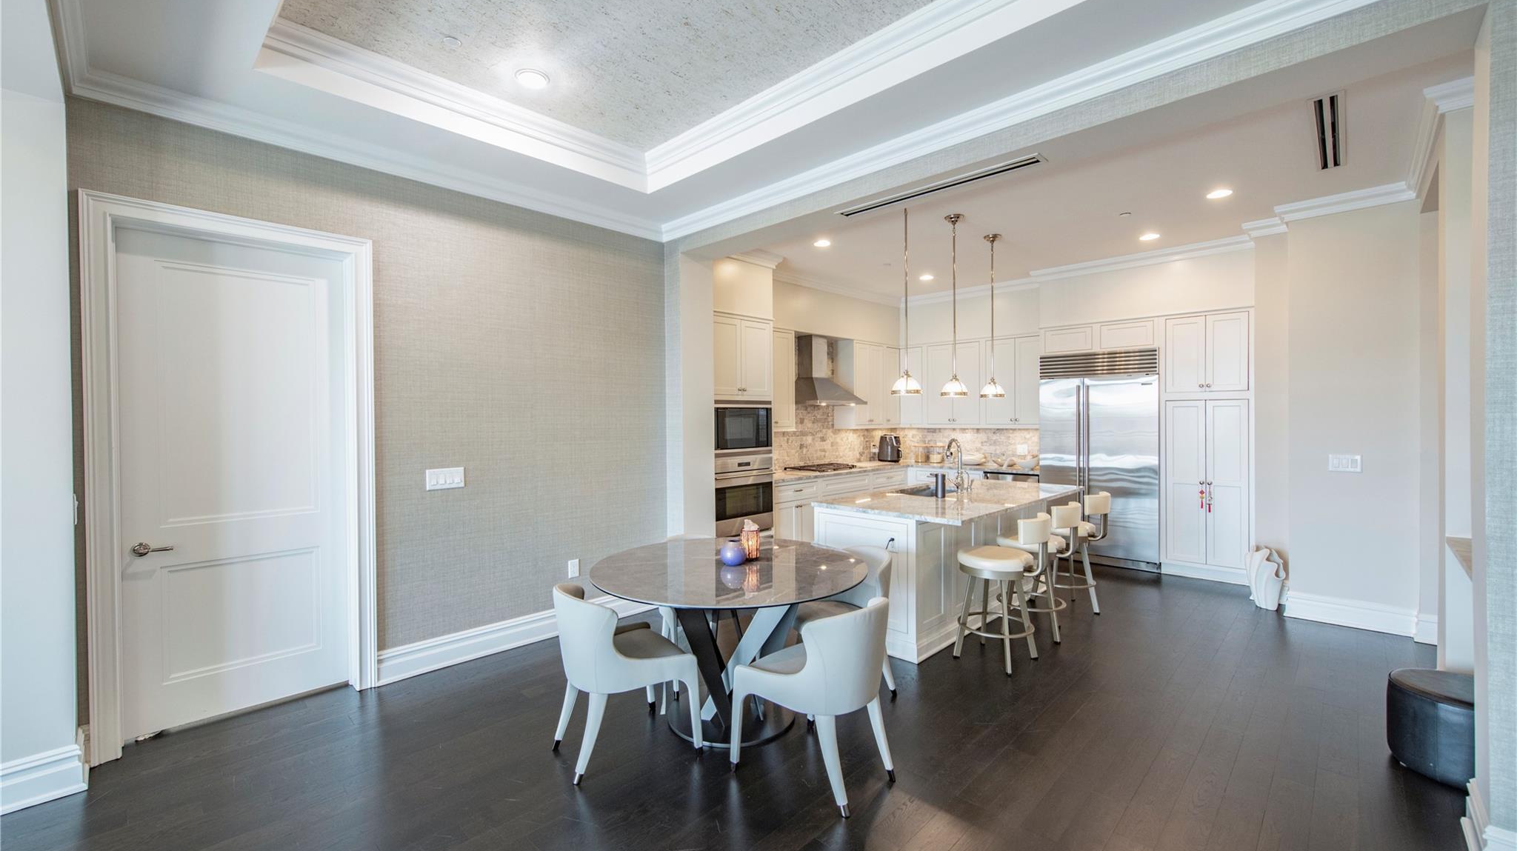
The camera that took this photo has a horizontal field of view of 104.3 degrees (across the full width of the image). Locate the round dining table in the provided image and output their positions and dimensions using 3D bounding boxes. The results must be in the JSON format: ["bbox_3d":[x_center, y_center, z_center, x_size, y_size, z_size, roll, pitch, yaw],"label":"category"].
[{"bbox_3d":[-0.138,1.087,3.014,1.378,0.760,1.378,0,1,0],"label":"round dining table"}]

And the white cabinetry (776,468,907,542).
[{"bbox_3d":[0.845,0.964,6.830,0.630,0.860,2.500,1,1,44],"label":"white cabinetry"}]

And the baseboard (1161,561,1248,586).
[{"bbox_3d":[4.085,1.343,5.398,0.650,0.134,0.020,0,1,44],"label":"baseboard"}]

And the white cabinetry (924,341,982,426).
[{"bbox_3d":[2.541,-0.524,7.529,0.770,1.030,0.330,1,1,44],"label":"white cabinetry"}]

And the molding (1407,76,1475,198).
[{"bbox_3d":[3.804,-1.559,3.331,0.160,0.110,1.660,1,1,44],"label":"molding"}]

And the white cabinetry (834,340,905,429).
[{"bbox_3d":[1.430,-0.498,7.665,0.320,1.080,1.070,1,1,44],"label":"white cabinetry"}]

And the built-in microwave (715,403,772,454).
[{"bbox_3d":[-0.303,0.025,5.606,0.480,0.450,0.755,0,1,44],"label":"built-in microwave"}]

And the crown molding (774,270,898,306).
[{"bbox_3d":[0.971,-1.585,6.882,0.085,0.105,2.720,0,1,44],"label":"crown molding"}]

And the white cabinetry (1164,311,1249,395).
[{"bbox_3d":[4.255,-0.657,5.563,0.610,0.710,0.600,1,1,44],"label":"white cabinetry"}]

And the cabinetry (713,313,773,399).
[{"bbox_3d":[-0.364,-0.630,5.652,0.600,0.760,0.830,0,1,44],"label":"cabinetry"}]

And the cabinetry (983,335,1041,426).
[{"bbox_3d":[3.098,-0.518,6.995,0.750,1.030,0.330,1,1,44],"label":"cabinetry"}]

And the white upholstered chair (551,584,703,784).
[{"bbox_3d":[-0.618,1.089,2.687,0.570,0.760,0.560,-1,1,-35],"label":"white upholstered chair"}]

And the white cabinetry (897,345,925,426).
[{"bbox_3d":[2.145,-0.507,7.919,0.360,1.040,0.350,0,1,44],"label":"white cabinetry"}]

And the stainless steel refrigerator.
[{"bbox_3d":[3.625,0.323,6.202,1.075,2.130,0.650,1,1,44],"label":"stainless steel refrigerator"}]

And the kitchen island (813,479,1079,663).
[{"bbox_3d":[1.513,0.979,4.473,1.120,0.915,2.200,0,1,44],"label":"kitchen island"}]

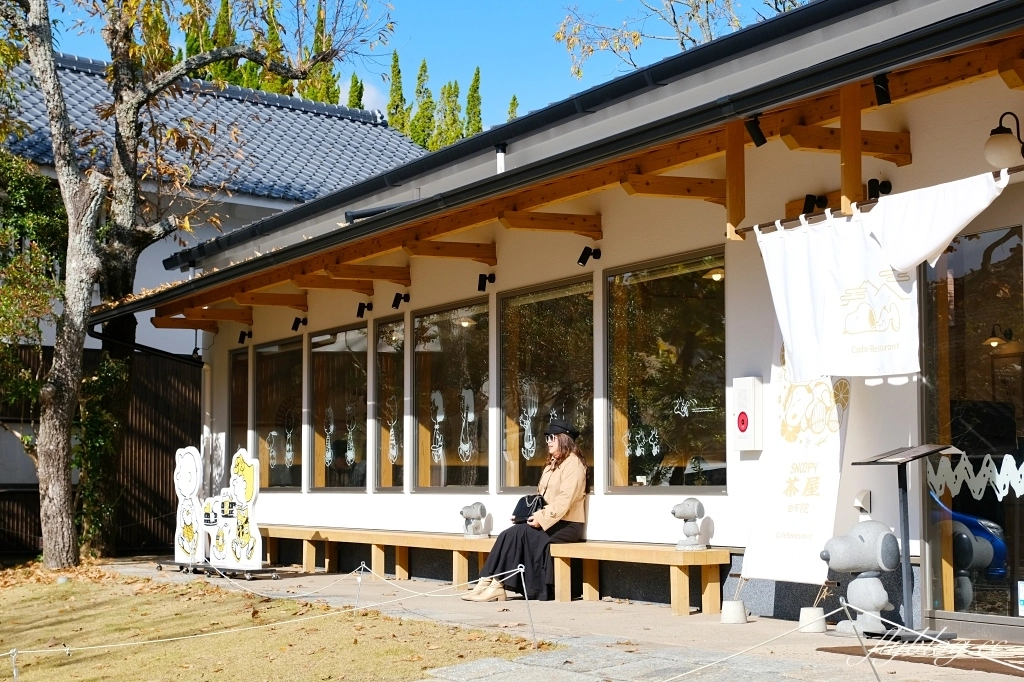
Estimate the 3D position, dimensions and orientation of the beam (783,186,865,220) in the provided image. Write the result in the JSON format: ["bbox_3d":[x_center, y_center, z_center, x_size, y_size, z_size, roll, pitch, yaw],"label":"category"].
[{"bbox_3d":[1.932,-0.841,11.234,0.040,0.110,0.790,2,-5,-26],"label":"beam"}]

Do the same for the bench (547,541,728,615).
[{"bbox_3d":[0.848,1.653,12.723,0.434,0.417,1.921,2,-5,-27],"label":"bench"}]

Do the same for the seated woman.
[{"bbox_3d":[0.087,1.263,13.655,0.940,1.344,0.550,2,-5,-27],"label":"seated woman"}]

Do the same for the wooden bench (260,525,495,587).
[{"bbox_3d":[-1.241,1.988,16.893,0.455,0.417,6.096,2,-5,-27],"label":"wooden bench"}]

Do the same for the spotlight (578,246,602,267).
[{"bbox_3d":[0.588,-0.635,13.769,0.165,0.155,0.075,2,-5,-26],"label":"spotlight"}]

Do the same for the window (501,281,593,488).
[{"bbox_3d":[0.267,0.378,14.690,0.080,1.650,1.640,2,-5,-27],"label":"window"}]

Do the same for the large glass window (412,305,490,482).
[{"bbox_3d":[-0.543,0.510,16.185,0.090,1.650,1.640,2,-5,-26],"label":"large glass window"}]

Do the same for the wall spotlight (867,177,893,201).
[{"bbox_3d":[2.165,-0.892,10.770,0.150,0.130,0.080,2,-5,-27],"label":"wall spotlight"}]

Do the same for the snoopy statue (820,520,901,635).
[{"bbox_3d":[1.993,1.357,10.465,0.450,0.645,0.340,2,-5,-19],"label":"snoopy statue"}]

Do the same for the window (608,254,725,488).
[{"bbox_3d":[1.084,0.250,12.940,0.090,1.650,1.650,2,-5,-26],"label":"window"}]

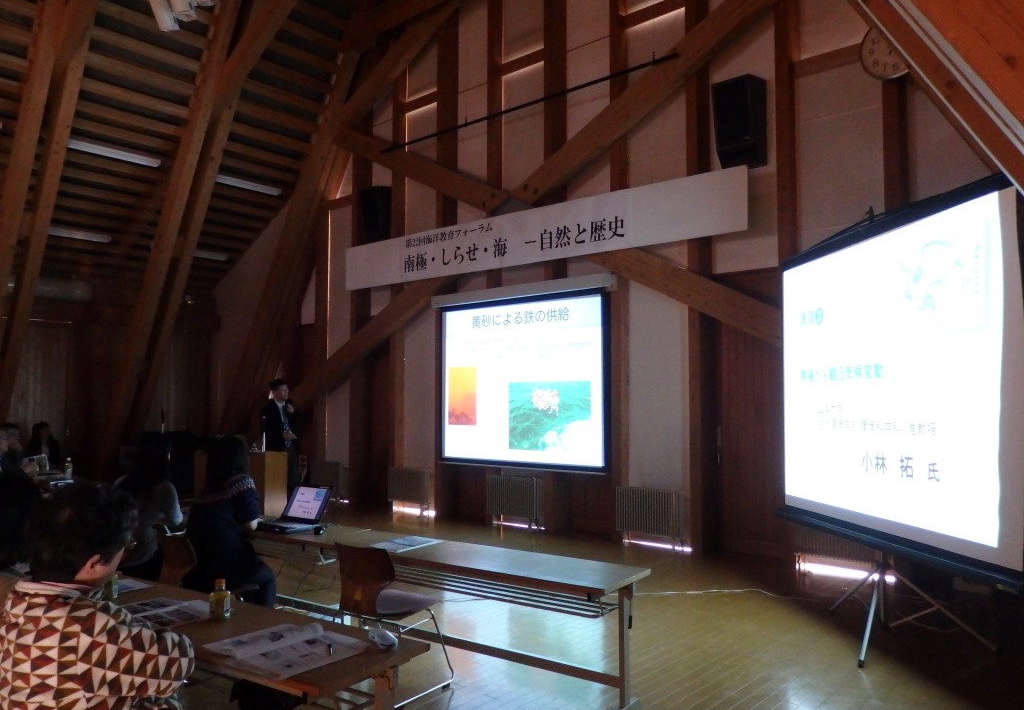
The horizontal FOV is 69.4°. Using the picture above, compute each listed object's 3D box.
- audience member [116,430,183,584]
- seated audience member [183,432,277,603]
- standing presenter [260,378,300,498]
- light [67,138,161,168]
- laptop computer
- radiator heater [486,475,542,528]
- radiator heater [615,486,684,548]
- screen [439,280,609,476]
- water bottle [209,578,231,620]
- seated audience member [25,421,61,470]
[{"bbox_3d":[-2.232,1.138,4.643,0.660,1.260,0.460,4,-5,-45],"label":"audience member"},{"bbox_3d":[-1.607,1.105,4.191,0.460,1.270,0.650,-3,-5,42],"label":"seated audience member"},{"bbox_3d":[-2.542,1.127,8.046,0.380,1.710,0.460,-3,-5,37],"label":"standing presenter"},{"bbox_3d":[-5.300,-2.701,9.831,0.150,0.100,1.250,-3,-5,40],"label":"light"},{"bbox_3d":[-1.294,0.930,4.479,0.320,0.225,0.345,-2,-4,35],"label":"laptop computer"},{"bbox_3d":[0.035,1.726,8.683,0.740,0.580,0.130,-3,-5,40],"label":"radiator heater"},{"bbox_3d":[1.406,1.656,7.550,0.740,0.580,0.130,-3,-5,40],"label":"radiator heater"},{"bbox_3d":[0.034,0.262,8.583,2.650,2.090,0.110,-3,-5,40],"label":"screen"},{"bbox_3d":[-1.031,0.855,2.617,0.066,0.140,0.066,-2,-4,34],"label":"water bottle"},{"bbox_3d":[-5.543,1.416,8.776,0.480,1.219,0.680,3,-5,-42],"label":"seated audience member"}]

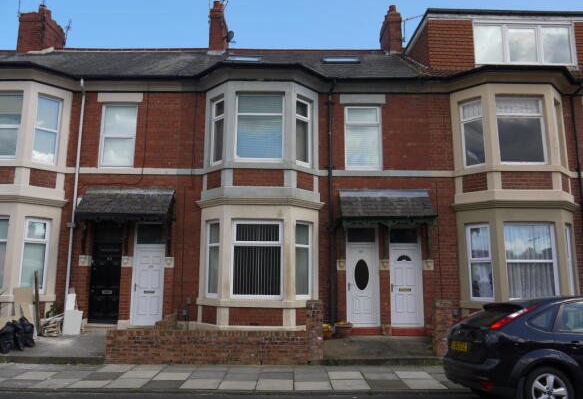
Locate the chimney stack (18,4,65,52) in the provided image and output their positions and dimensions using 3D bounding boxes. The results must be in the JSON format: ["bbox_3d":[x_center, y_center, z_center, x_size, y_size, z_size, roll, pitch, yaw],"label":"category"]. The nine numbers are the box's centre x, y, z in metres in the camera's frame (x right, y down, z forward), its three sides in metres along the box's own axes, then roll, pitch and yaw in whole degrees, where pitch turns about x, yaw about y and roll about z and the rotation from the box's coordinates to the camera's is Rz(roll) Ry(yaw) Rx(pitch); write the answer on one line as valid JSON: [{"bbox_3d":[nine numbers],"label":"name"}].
[{"bbox_3d":[-8.952,-5.860,17.000,0.848,1.995,1.500,0,-10,0],"label":"chimney stack"}]

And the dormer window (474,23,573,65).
[{"bbox_3d":[6.775,-4.526,13.772,2.892,1.350,0.130,0,-10,0],"label":"dormer window"}]

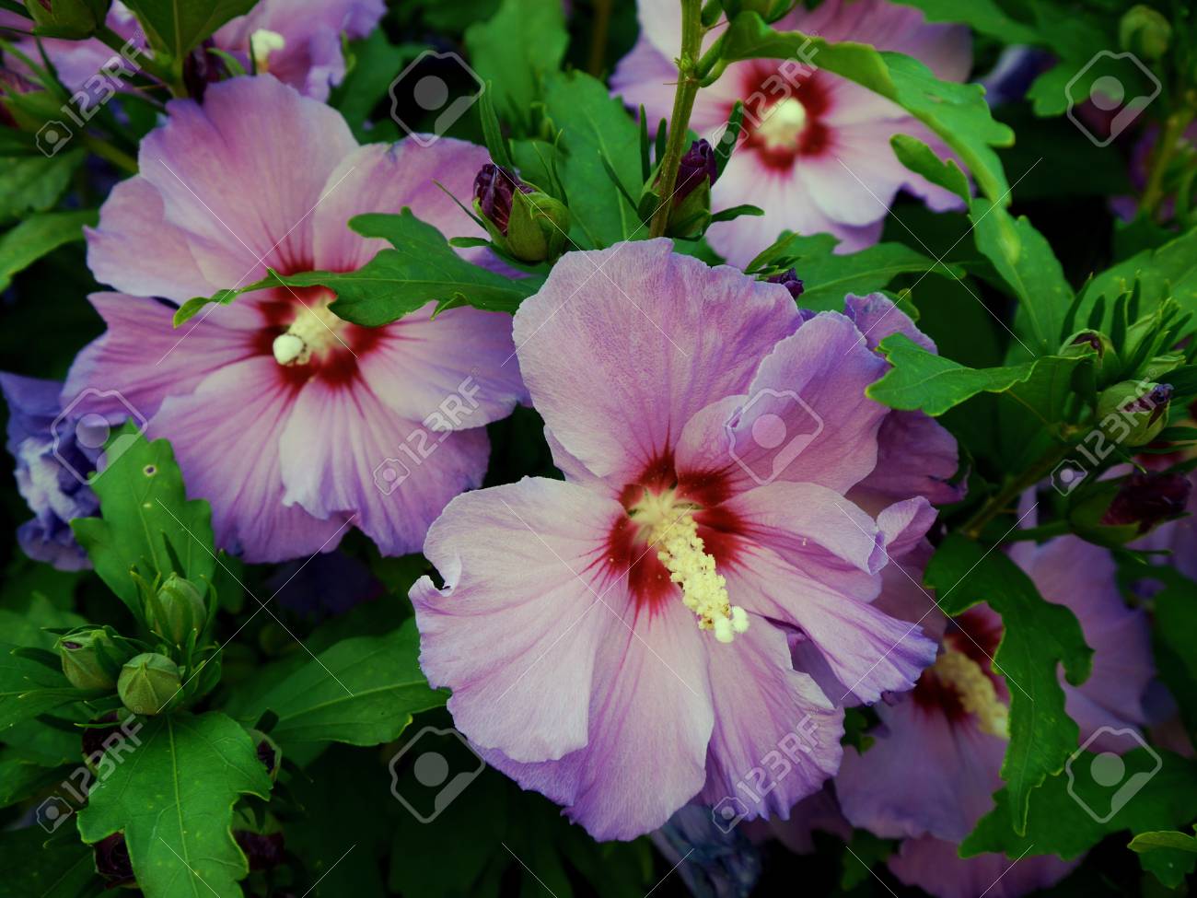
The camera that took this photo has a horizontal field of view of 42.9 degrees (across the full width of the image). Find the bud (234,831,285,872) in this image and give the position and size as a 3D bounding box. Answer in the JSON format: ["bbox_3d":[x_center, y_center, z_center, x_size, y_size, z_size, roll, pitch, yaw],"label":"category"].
[{"bbox_3d":[-0.086,0.100,0.385,0.013,0.013,0.016,-5,60,-2],"label":"bud"}]

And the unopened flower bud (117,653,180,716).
[{"bbox_3d":[-0.097,0.051,0.328,0.014,0.017,0.014,0,60,7],"label":"unopened flower bud"}]

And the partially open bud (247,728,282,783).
[{"bbox_3d":[-0.082,0.074,0.370,0.013,0.013,0.015,0,-3,-30],"label":"partially open bud"}]

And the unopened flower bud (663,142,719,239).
[{"bbox_3d":[0.018,-0.053,0.312,0.014,0.022,0.014,14,18,4],"label":"unopened flower bud"}]

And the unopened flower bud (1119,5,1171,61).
[{"bbox_3d":[0.151,-0.115,0.420,0.015,0.018,0.015,-7,27,0],"label":"unopened flower bud"}]

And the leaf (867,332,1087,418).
[{"bbox_3d":[0.075,-0.014,0.305,0.046,0.014,0.028,0,37,-5],"label":"leaf"}]

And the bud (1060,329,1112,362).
[{"bbox_3d":[0.111,-0.021,0.345,0.013,0.015,0.013,-9,57,15],"label":"bud"}]

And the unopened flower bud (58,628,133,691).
[{"bbox_3d":[-0.116,0.048,0.350,0.017,0.013,0.013,27,-15,-33],"label":"unopened flower bud"}]

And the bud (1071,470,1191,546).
[{"bbox_3d":[0.117,0.013,0.335,0.028,0.018,0.018,-7,4,12],"label":"bud"}]

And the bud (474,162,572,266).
[{"bbox_3d":[-0.016,-0.048,0.312,0.015,0.024,0.015,-36,24,0],"label":"bud"}]

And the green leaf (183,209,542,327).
[{"bbox_3d":[-0.047,-0.037,0.305,0.075,0.013,0.038,-3,34,-10],"label":"green leaf"}]

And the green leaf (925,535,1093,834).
[{"bbox_3d":[0.081,0.046,0.305,0.034,0.014,0.063,-12,72,-17],"label":"green leaf"}]

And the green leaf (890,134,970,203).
[{"bbox_3d":[0.082,-0.069,0.375,0.026,0.005,0.008,39,73,-3],"label":"green leaf"}]

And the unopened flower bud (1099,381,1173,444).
[{"bbox_3d":[0.117,-0.008,0.332,0.018,0.014,0.014,-29,0,29],"label":"unopened flower bud"}]

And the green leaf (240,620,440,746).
[{"bbox_3d":[-0.056,0.054,0.345,0.060,0.010,0.031,-13,55,-13],"label":"green leaf"}]

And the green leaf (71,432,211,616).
[{"bbox_3d":[-0.104,0.018,0.348,0.034,0.048,0.010,-10,-15,-8],"label":"green leaf"}]

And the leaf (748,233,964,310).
[{"bbox_3d":[0.061,-0.041,0.357,0.048,0.010,0.032,-3,44,-11],"label":"leaf"}]

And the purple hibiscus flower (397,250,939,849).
[{"bbox_3d":[0.012,0.013,0.292,0.102,0.110,0.055,-3,16,-12],"label":"purple hibiscus flower"}]

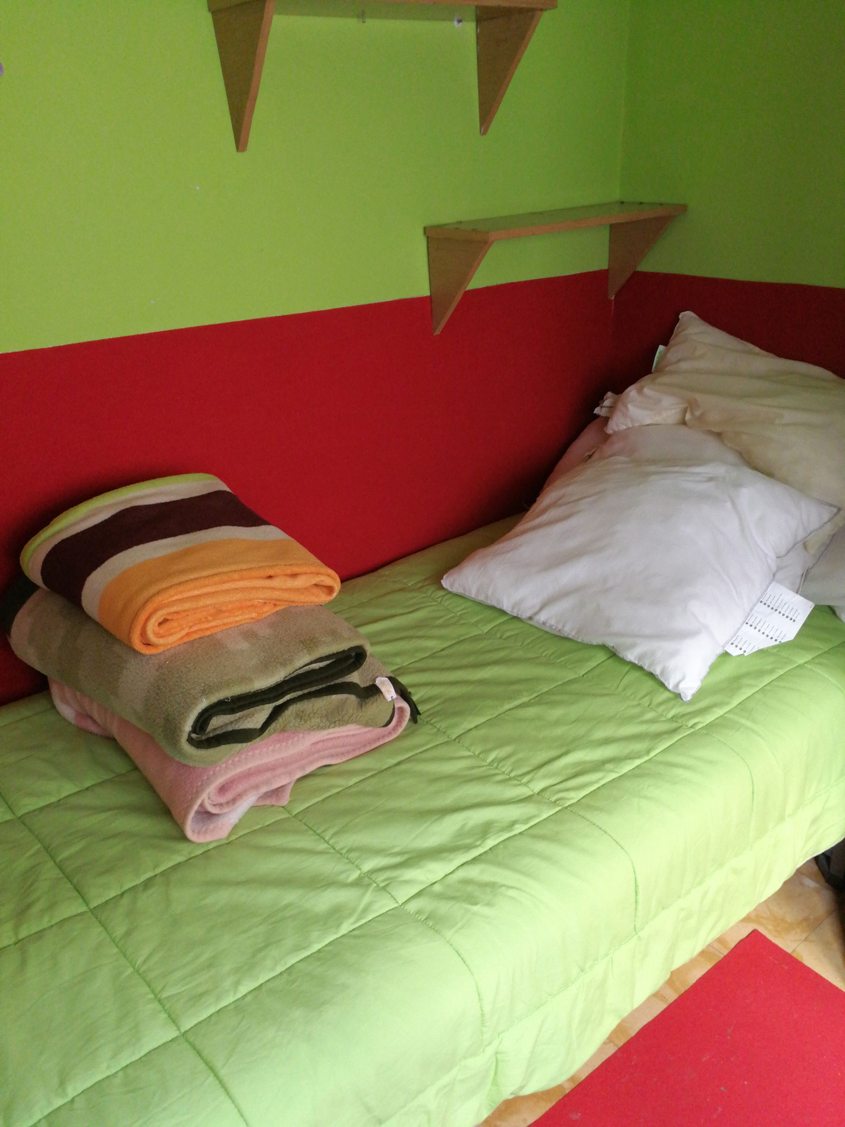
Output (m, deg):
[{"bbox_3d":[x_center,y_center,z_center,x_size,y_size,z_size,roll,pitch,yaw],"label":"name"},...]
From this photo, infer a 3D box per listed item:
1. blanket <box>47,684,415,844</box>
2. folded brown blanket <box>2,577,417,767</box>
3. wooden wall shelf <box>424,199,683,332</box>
[{"bbox_3d":[-0.334,0.214,1.496,0.400,0.107,0.517,-24,32,-36],"label":"blanket"},{"bbox_3d":[-0.367,0.146,1.479,0.517,0.161,0.439,21,35,41],"label":"folded brown blanket"},{"bbox_3d":[0.305,-0.646,1.930,0.585,0.220,0.202,-21,31,-32],"label":"wooden wall shelf"}]

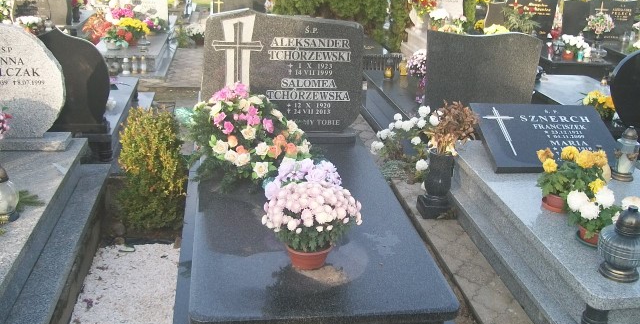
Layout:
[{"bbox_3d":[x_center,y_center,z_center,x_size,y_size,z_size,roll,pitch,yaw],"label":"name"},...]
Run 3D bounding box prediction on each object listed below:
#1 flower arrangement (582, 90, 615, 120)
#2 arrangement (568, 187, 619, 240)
[{"bbox_3d":[1.970,-0.414,4.678,0.250,0.190,0.230,0,20,-9],"label":"flower arrangement"},{"bbox_3d":[1.126,0.176,2.723,0.220,0.175,0.205,0,20,-9],"label":"arrangement"}]

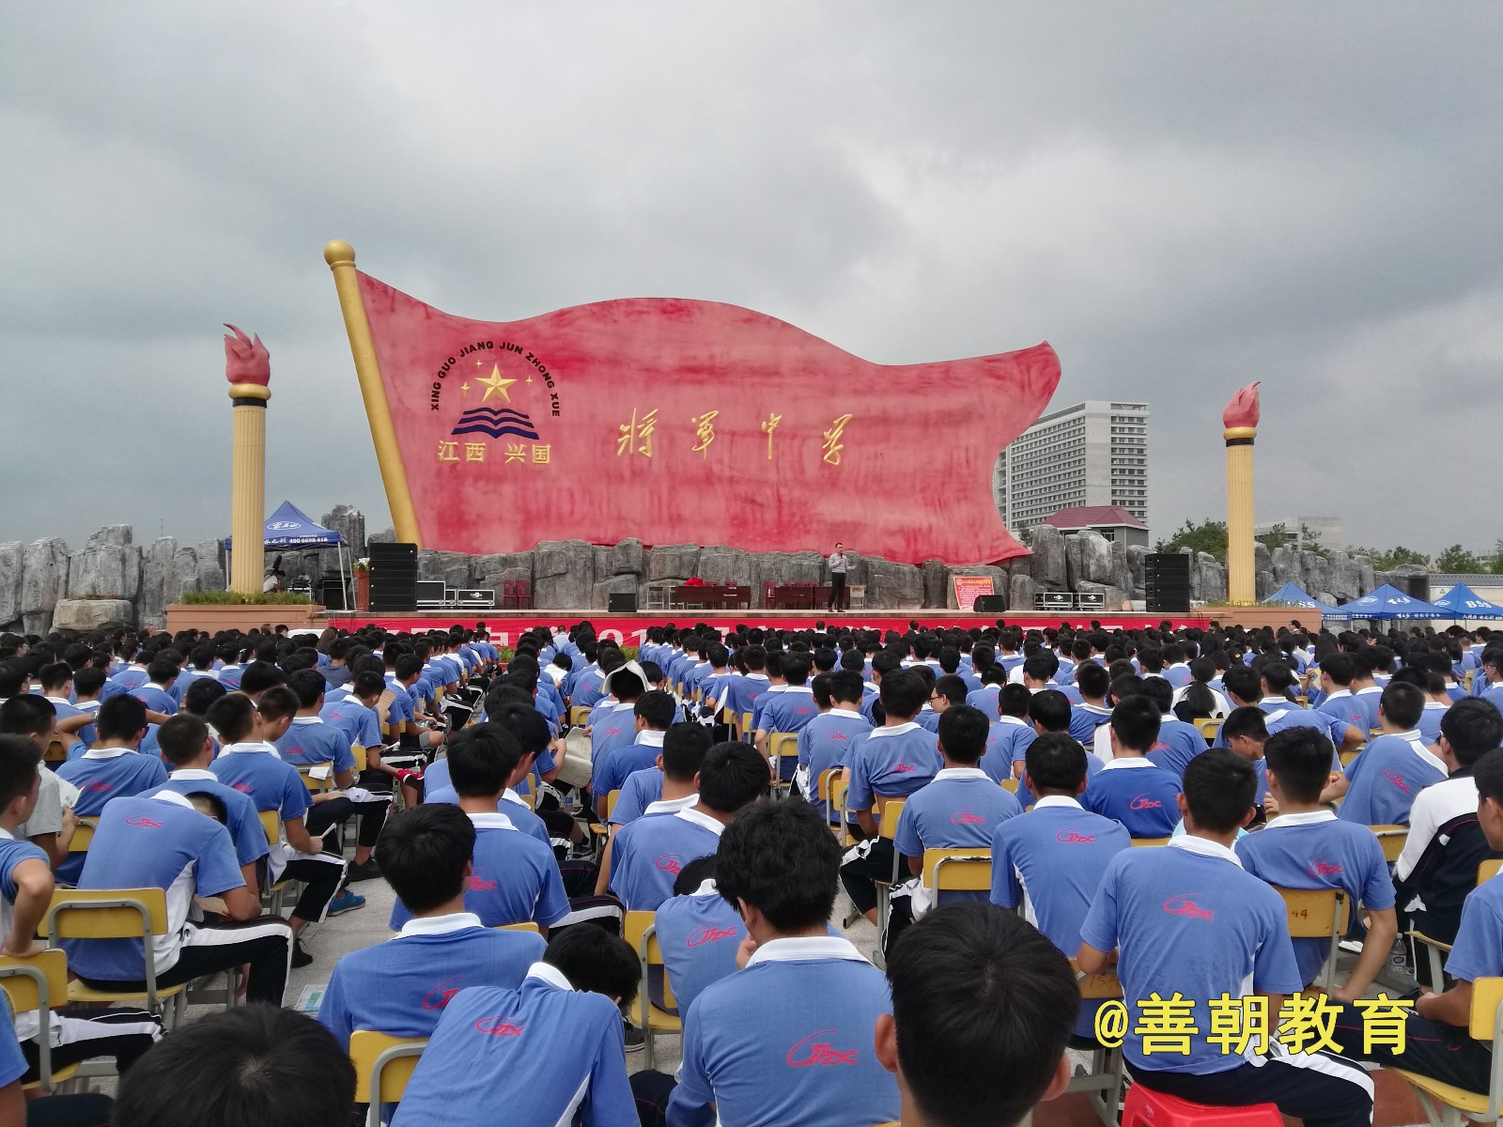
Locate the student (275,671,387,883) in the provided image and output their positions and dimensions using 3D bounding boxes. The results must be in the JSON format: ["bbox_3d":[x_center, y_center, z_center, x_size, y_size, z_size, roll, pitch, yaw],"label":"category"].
[{"bbox_3d":[-2.270,1.202,6.180,0.480,1.270,0.820,0,-2,5],"label":"student"}]

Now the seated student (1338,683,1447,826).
[{"bbox_3d":[2.380,1.097,4.450,0.520,1.280,0.780,0,-2,-7],"label":"seated student"}]

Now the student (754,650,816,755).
[{"bbox_3d":[0.260,1.242,7.150,0.480,1.270,0.760,0,-2,-3],"label":"student"}]

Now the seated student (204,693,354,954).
[{"bbox_3d":[-2.033,1.170,4.880,0.500,1.270,0.780,0,-2,14],"label":"seated student"}]

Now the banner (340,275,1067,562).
[{"bbox_3d":[-0.615,-4.222,36.364,22.900,8.900,1.300,0,-2,-12],"label":"banner"}]

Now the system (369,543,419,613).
[{"bbox_3d":[-8.753,0.358,27.800,1.120,1.670,0.650,0,-2,-7],"label":"system"}]

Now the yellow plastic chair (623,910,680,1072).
[{"bbox_3d":[-0.170,1.330,3.170,0.390,0.790,0.450,0,-2,-8],"label":"yellow plastic chair"}]

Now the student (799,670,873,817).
[{"bbox_3d":[0.525,1.206,6.300,0.460,1.260,0.820,-1,-2,12],"label":"student"}]

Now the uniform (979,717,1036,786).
[{"bbox_3d":[1.301,1.051,5.700,0.430,0.600,0.340,-1,-2,20],"label":"uniform"}]

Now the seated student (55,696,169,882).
[{"bbox_3d":[-2.290,1.106,4.150,0.520,1.270,0.780,0,-2,-5],"label":"seated student"}]

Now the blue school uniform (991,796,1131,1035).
[{"bbox_3d":[0.892,1.006,3.330,0.450,0.640,0.320,0,-2,-4],"label":"blue school uniform"}]

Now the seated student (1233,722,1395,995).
[{"bbox_3d":[1.665,1.121,3.500,0.500,1.280,0.780,0,-2,5],"label":"seated student"}]

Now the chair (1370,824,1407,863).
[{"bbox_3d":[2.503,1.404,4.520,0.400,0.780,0.460,0,-2,-2],"label":"chair"}]

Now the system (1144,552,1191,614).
[{"bbox_3d":[10.988,0.527,29.800,1.050,1.520,0.540,0,-2,-13],"label":"system"}]

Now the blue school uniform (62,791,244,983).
[{"bbox_3d":[-1.920,1.031,3.630,0.480,0.570,0.460,0,-2,12],"label":"blue school uniform"}]

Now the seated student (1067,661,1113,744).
[{"bbox_3d":[2.040,1.224,6.850,0.460,1.260,0.820,0,-2,6],"label":"seated student"}]

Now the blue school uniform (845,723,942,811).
[{"bbox_3d":[0.649,0.961,5.050,0.440,0.480,0.320,0,-2,-8],"label":"blue school uniform"}]

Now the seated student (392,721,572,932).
[{"bbox_3d":[-0.700,1.062,3.080,0.550,1.290,0.800,0,-2,7],"label":"seated student"}]

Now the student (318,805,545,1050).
[{"bbox_3d":[-0.651,1.109,2.460,0.500,1.240,0.760,0,-2,-2],"label":"student"}]

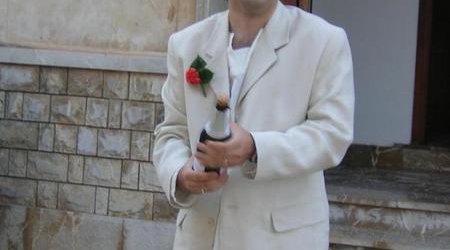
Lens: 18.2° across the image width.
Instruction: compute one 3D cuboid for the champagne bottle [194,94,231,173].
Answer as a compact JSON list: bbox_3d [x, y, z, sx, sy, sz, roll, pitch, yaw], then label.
[{"bbox_3d":[-0.022,0.039,3.340,0.085,0.305,0.085,11,35,0],"label":"champagne bottle"}]

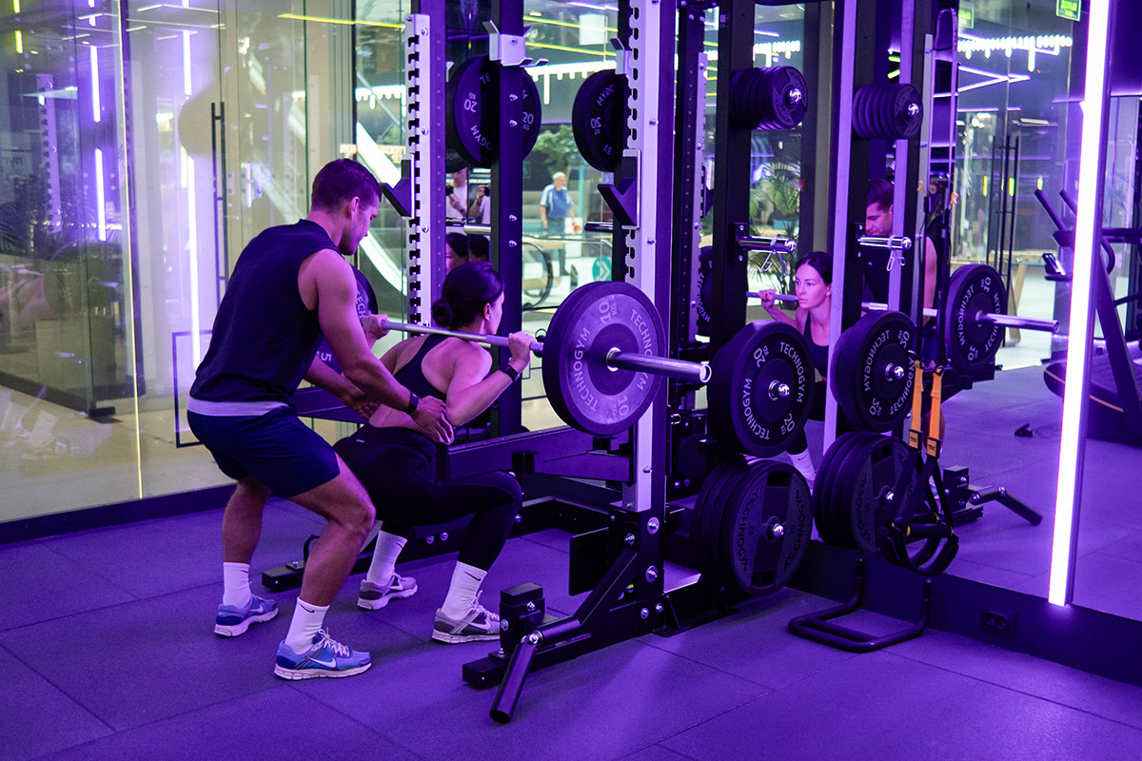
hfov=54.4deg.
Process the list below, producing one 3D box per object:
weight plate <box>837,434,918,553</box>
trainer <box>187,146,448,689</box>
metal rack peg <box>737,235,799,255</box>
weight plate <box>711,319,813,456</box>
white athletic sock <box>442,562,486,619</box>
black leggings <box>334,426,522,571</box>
[{"bbox_3d":[1.173,0.428,4.204,0.450,0.450,0.052,-7,11,-43],"label":"weight plate"},{"bbox_3d":[-0.796,0.083,3.393,0.800,1.500,0.640,-7,11,-43],"label":"trainer"},{"bbox_3d":[0.647,-0.448,3.660,0.050,0.050,0.226,-6,13,-43],"label":"metal rack peg"},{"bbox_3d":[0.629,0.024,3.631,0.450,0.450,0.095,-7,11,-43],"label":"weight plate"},{"bbox_3d":[-0.337,0.658,3.493,0.140,0.190,0.100,-7,11,-43],"label":"white athletic sock"},{"bbox_3d":[-0.551,0.354,3.599,0.480,0.430,0.680,-7,11,-43],"label":"black leggings"}]

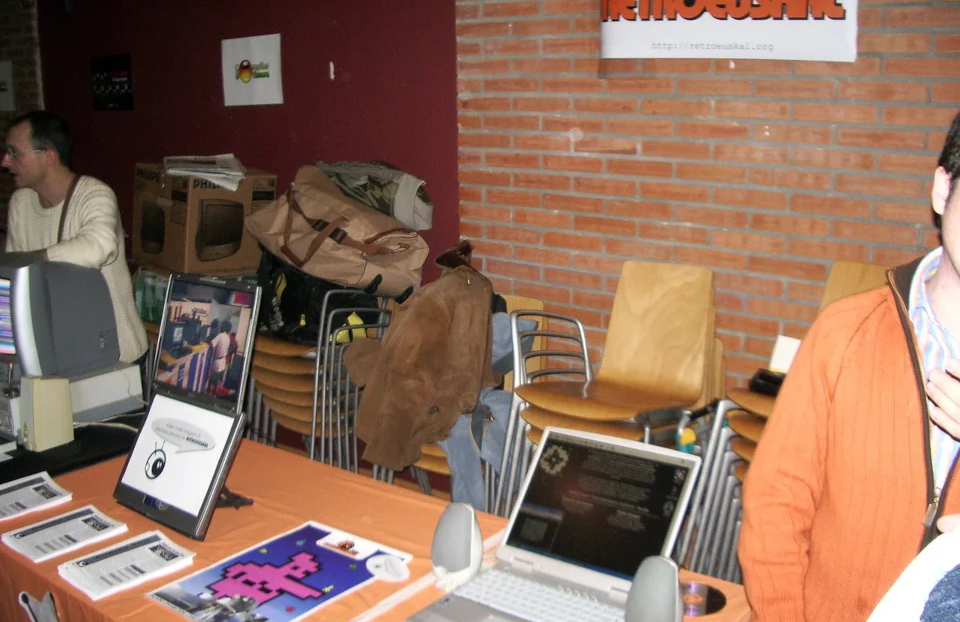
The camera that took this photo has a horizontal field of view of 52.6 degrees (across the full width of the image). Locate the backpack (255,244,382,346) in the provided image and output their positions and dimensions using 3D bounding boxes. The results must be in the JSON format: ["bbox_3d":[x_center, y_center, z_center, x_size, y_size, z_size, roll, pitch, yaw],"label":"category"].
[{"bbox_3d":[-0.571,-0.059,3.450,0.360,0.310,0.240,10,18,38],"label":"backpack"}]

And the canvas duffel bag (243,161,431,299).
[{"bbox_3d":[-0.509,-0.277,3.420,0.640,0.275,0.275,29,23,14],"label":"canvas duffel bag"}]

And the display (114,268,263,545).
[{"bbox_3d":[-0.660,0.195,2.185,0.352,0.515,0.215,10,16,41],"label":"display"}]

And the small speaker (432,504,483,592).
[{"bbox_3d":[-0.043,0.432,1.790,0.093,0.177,0.090,8,17,33],"label":"small speaker"}]

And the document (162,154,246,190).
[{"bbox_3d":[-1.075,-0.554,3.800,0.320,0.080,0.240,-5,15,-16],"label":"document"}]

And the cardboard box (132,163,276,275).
[{"bbox_3d":[-1.125,-0.379,3.950,0.370,0.415,0.440,16,16,34],"label":"cardboard box"}]

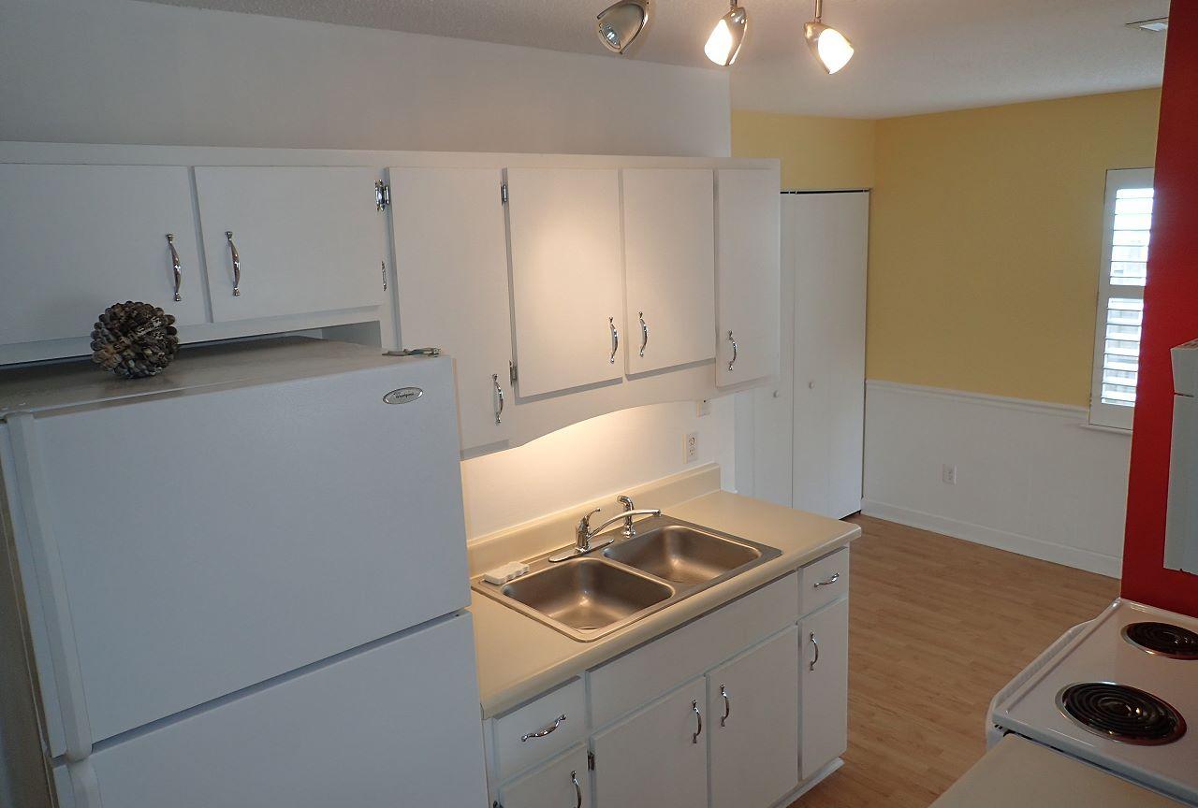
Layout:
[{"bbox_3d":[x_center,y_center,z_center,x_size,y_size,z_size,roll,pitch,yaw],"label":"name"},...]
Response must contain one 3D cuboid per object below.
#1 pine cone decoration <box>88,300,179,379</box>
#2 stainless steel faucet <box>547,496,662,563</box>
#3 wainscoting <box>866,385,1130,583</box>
[{"bbox_3d":[-0.834,-0.115,1.558,0.139,0.139,0.139,-13,16,-40],"label":"pine cone decoration"},{"bbox_3d":[0.025,0.417,2.828,0.340,0.138,0.225,-13,16,-40],"label":"stainless steel faucet"},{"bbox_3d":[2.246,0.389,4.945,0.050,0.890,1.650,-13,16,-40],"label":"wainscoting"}]

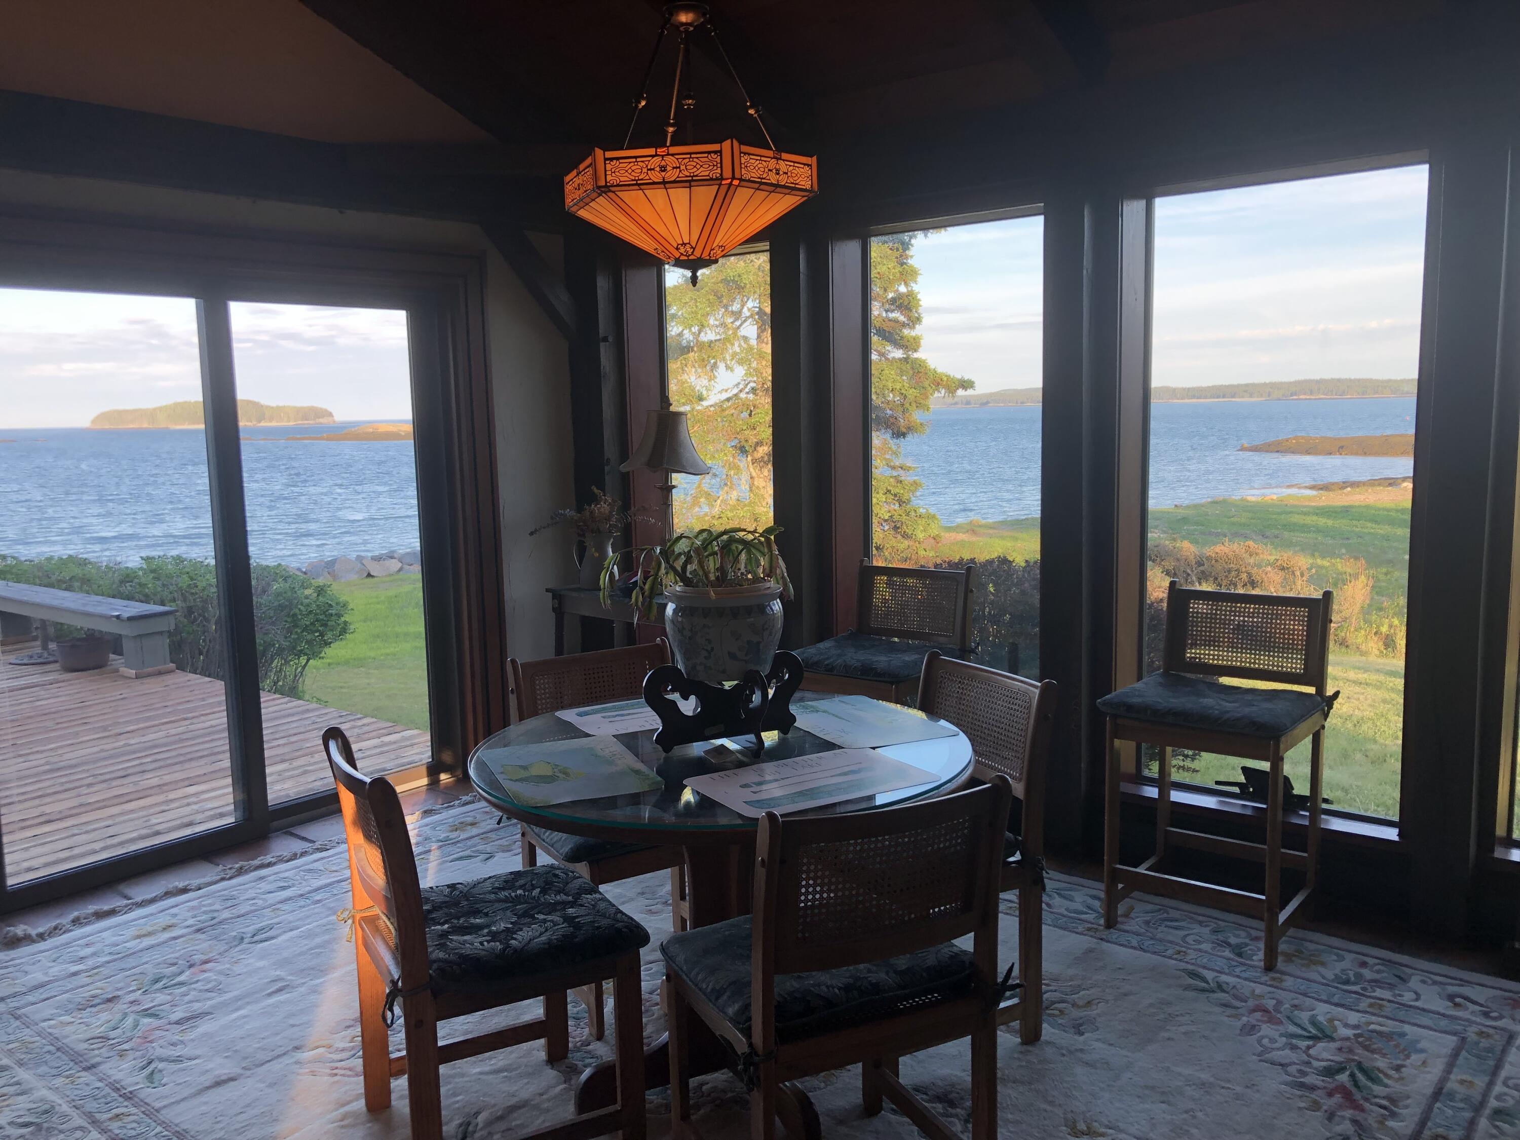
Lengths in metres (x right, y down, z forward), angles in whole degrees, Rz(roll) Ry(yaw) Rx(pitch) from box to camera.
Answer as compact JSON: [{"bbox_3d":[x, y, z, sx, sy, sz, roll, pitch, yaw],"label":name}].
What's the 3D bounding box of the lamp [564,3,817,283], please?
[{"bbox_3d":[-0.147,-0.883,2.566,0.540,0.566,0.475,0,7,12],"label":"lamp"}]

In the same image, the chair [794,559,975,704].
[{"bbox_3d":[0.418,0.469,4.199,0.495,0.950,0.485,5,10,40],"label":"chair"}]

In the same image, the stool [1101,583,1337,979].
[{"bbox_3d":[1.295,0.542,3.478,0.495,0.950,0.485,5,10,40],"label":"stool"}]

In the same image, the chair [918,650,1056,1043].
[{"bbox_3d":[0.354,0.683,2.911,0.495,0.860,0.480,-5,8,-28],"label":"chair"}]

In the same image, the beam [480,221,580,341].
[{"bbox_3d":[-0.908,-1.219,5.078,0.100,0.620,0.090,5,54,40],"label":"beam"}]

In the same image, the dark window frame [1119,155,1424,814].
[{"bbox_3d":[1.563,-0.212,3.731,0.820,1.902,0.100,5,10,40],"label":"dark window frame"}]

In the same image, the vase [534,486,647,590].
[{"bbox_3d":[-0.714,-0.131,5.119,0.450,0.425,0.330,0,7,11],"label":"vase"}]

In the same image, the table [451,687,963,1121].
[{"bbox_3d":[-0.072,0.764,2.778,1.105,0.750,1.105,-6,8,-30],"label":"table"}]

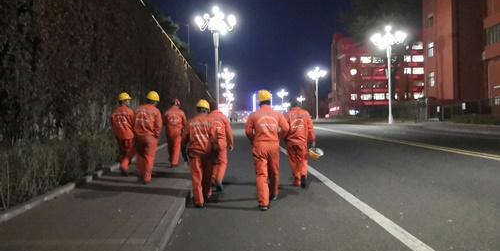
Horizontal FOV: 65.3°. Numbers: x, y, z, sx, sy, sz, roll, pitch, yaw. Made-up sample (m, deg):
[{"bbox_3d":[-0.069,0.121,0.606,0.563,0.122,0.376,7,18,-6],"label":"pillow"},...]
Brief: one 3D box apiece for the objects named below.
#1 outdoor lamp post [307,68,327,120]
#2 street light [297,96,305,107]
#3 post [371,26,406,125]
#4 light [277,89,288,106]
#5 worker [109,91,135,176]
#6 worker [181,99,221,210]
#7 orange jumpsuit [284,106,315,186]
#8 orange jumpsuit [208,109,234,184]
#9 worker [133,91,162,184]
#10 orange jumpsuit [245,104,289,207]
[{"bbox_3d":[11.648,-5.404,67.000,3.000,9.300,3.000,-2,2,-2],"label":"outdoor lamp post"},{"bbox_3d":[18.046,-5.871,138.000,2.900,9.000,2.900,-2,2,-2],"label":"street light"},{"bbox_3d":[14.308,-5.128,40.000,3.300,9.950,3.300,-2,1,-2],"label":"post"},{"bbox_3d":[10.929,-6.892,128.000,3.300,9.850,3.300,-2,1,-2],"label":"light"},{"bbox_3d":[-2.692,0.192,8.300,0.550,1.770,0.480,-2,1,3],"label":"worker"},{"bbox_3d":[-0.792,0.426,6.300,0.620,1.700,0.550,-2,2,-2],"label":"worker"},{"bbox_3d":[0.939,0.332,7.400,0.620,1.720,0.520,-2,1,-2],"label":"orange jumpsuit"},{"bbox_3d":[-0.598,0.398,7.400,0.560,1.440,0.480,-2,1,-1],"label":"orange jumpsuit"},{"bbox_3d":[-1.935,0.223,7.420,0.560,1.760,0.540,-2,2,-2],"label":"worker"},{"bbox_3d":[0.267,0.345,6.120,0.660,1.790,0.560,-2,2,-2],"label":"orange jumpsuit"}]

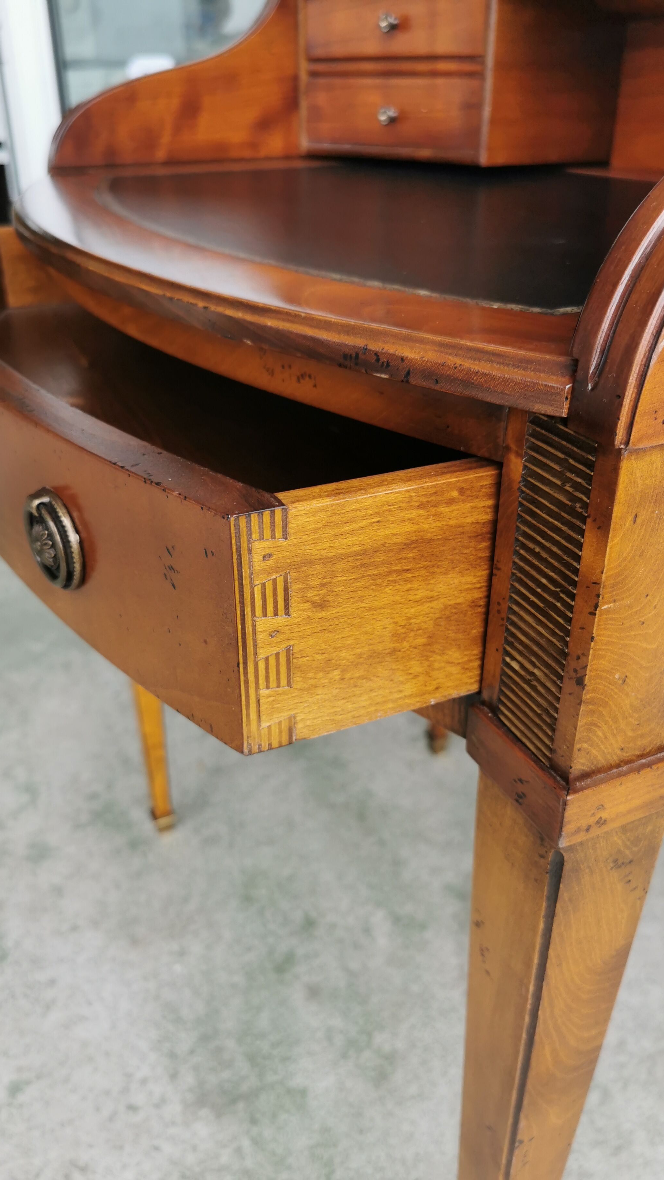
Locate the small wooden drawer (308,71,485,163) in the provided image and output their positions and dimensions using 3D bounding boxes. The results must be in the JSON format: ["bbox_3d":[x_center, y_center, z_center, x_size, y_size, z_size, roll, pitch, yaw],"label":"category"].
[{"bbox_3d":[0.099,-0.458,0.888,0.202,0.069,0.147,23,36,36],"label":"small wooden drawer"}]

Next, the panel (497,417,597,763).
[{"bbox_3d":[0.063,0.001,0.272,0.010,0.104,0.030,-13,31,-22],"label":"panel"}]

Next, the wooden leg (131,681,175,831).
[{"bbox_3d":[-0.211,0.035,1.012,0.048,0.620,0.048,-13,31,-22],"label":"wooden leg"}]

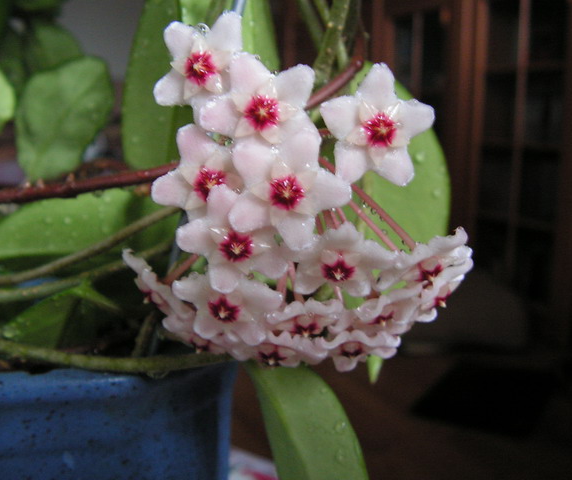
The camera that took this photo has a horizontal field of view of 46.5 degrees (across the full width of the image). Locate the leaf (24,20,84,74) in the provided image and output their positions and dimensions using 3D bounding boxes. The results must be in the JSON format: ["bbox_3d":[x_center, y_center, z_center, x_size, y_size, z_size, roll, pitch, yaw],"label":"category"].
[{"bbox_3d":[-0.125,-0.103,0.360,0.034,0.034,0.018,-1,9,-11],"label":"leaf"}]

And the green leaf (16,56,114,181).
[{"bbox_3d":[-0.109,-0.060,0.330,0.050,0.061,0.022,-1,9,-11],"label":"green leaf"}]

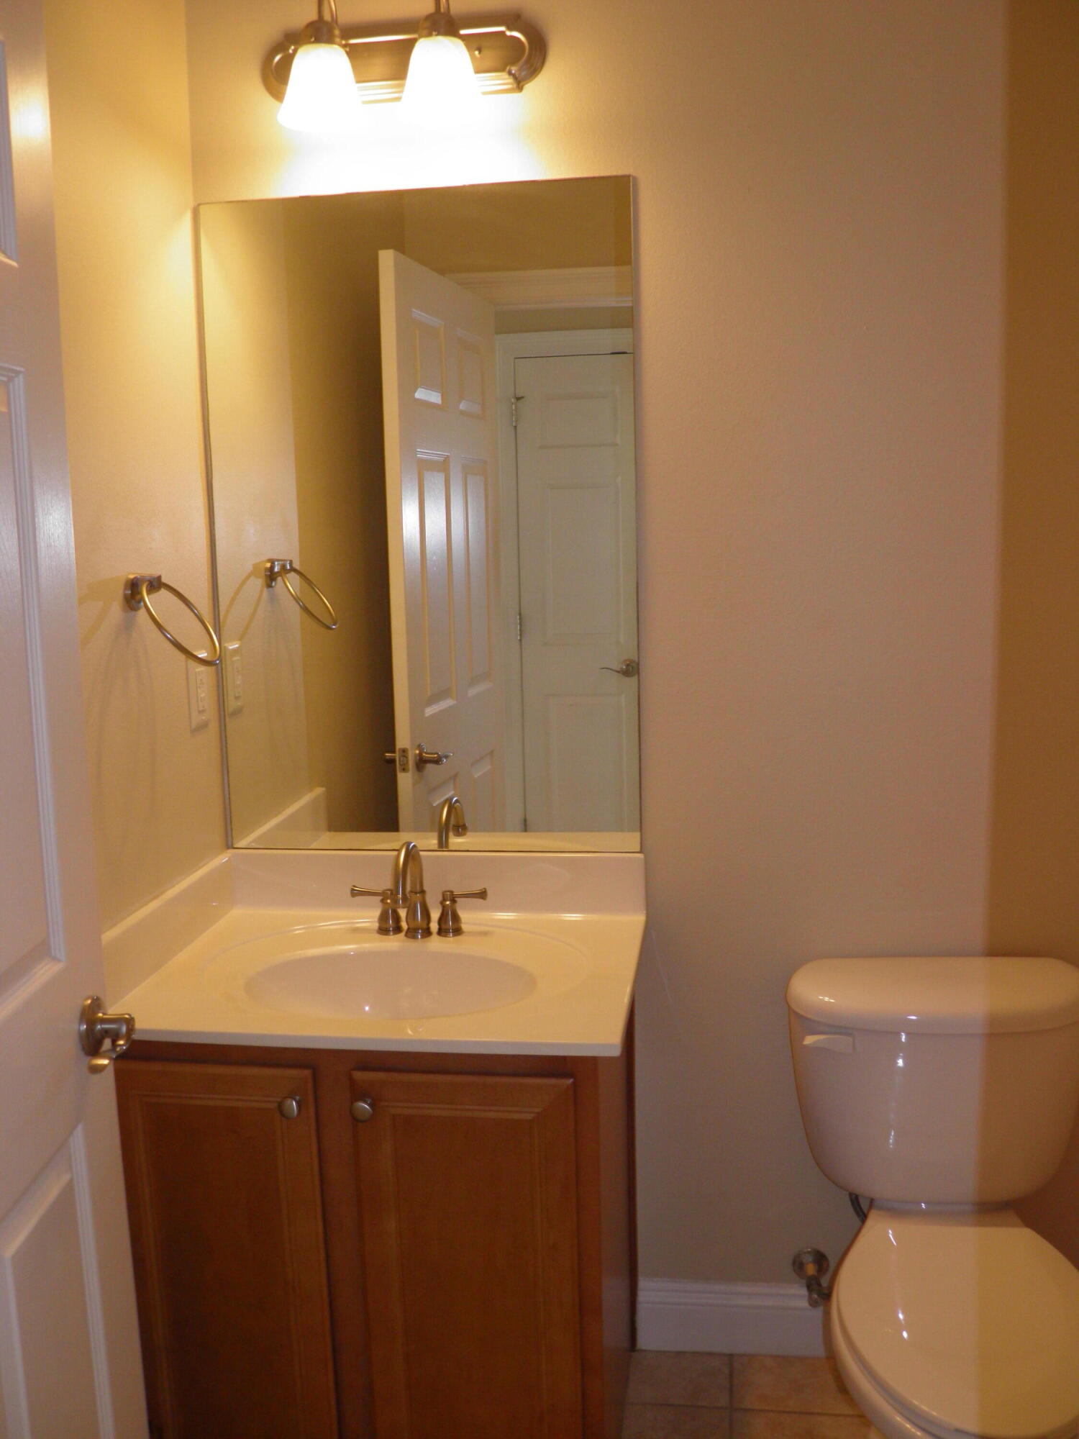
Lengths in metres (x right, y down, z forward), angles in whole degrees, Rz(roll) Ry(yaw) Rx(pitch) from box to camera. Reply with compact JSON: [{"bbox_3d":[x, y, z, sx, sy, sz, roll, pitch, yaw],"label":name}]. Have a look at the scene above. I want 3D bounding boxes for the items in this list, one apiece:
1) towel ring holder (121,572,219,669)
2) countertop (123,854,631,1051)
[{"bbox_3d":[-0.525,-0.145,1.788,0.117,0.137,0.157,0,8,8],"label":"towel ring holder"},{"bbox_3d":[-0.216,0.320,1.833,0.712,0.116,0.565,0,8,8],"label":"countertop"}]

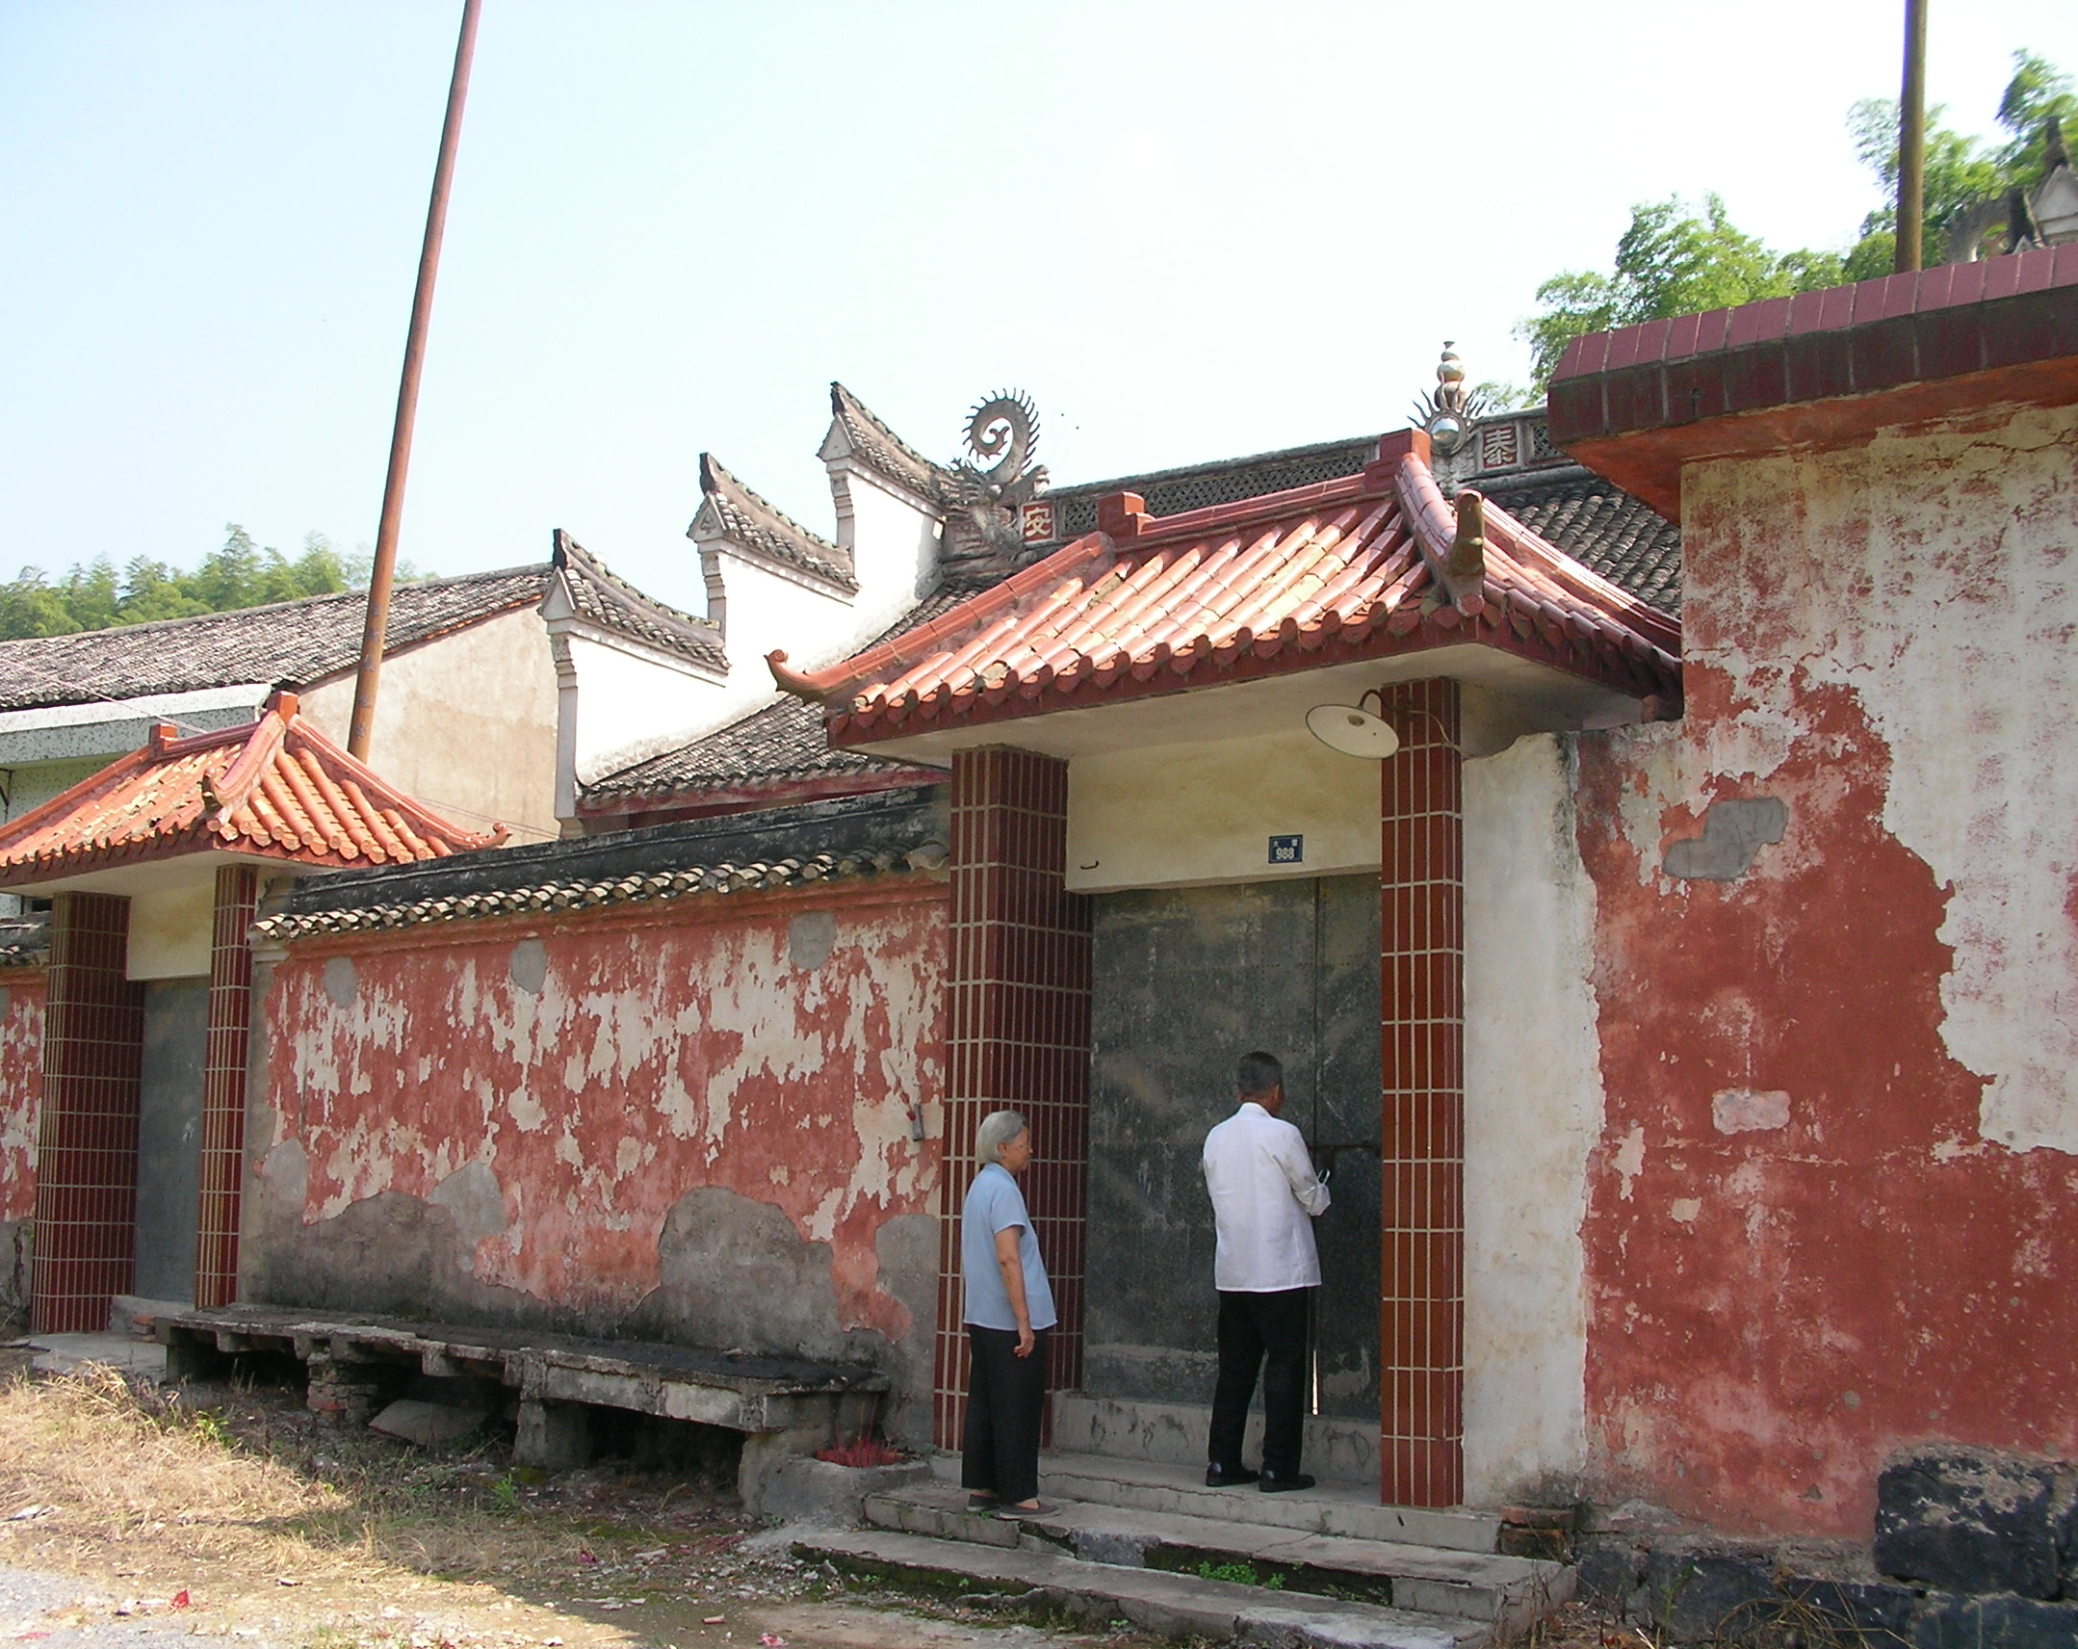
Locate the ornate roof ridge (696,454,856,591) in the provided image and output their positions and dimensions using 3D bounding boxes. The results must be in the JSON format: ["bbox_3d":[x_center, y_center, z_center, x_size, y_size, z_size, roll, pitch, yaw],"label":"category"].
[{"bbox_3d":[-2.424,-2.752,22.230,0.540,0.910,1.800,-6,-11,40],"label":"ornate roof ridge"}]

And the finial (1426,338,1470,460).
[{"bbox_3d":[3.665,-3.818,21.664,0.420,1.020,0.360,-5,-10,37],"label":"finial"}]

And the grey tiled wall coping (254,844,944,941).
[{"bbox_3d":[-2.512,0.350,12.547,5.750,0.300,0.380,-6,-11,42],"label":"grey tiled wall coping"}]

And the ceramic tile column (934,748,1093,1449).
[{"bbox_3d":[-0.088,1.172,10.411,0.266,2.925,0.650,-6,-11,40],"label":"ceramic tile column"}]

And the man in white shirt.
[{"bbox_3d":[0.873,1.666,9.172,0.470,1.620,0.380,-6,-11,40],"label":"man in white shirt"}]

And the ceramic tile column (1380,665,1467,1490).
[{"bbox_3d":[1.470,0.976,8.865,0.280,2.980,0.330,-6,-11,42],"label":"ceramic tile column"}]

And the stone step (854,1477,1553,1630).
[{"bbox_3d":[0.505,2.564,8.571,2.720,0.125,0.600,-6,-11,40],"label":"stone step"}]

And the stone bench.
[{"bbox_3d":[-2.798,2.789,11.911,5.150,0.500,0.780,-6,-11,42],"label":"stone bench"}]

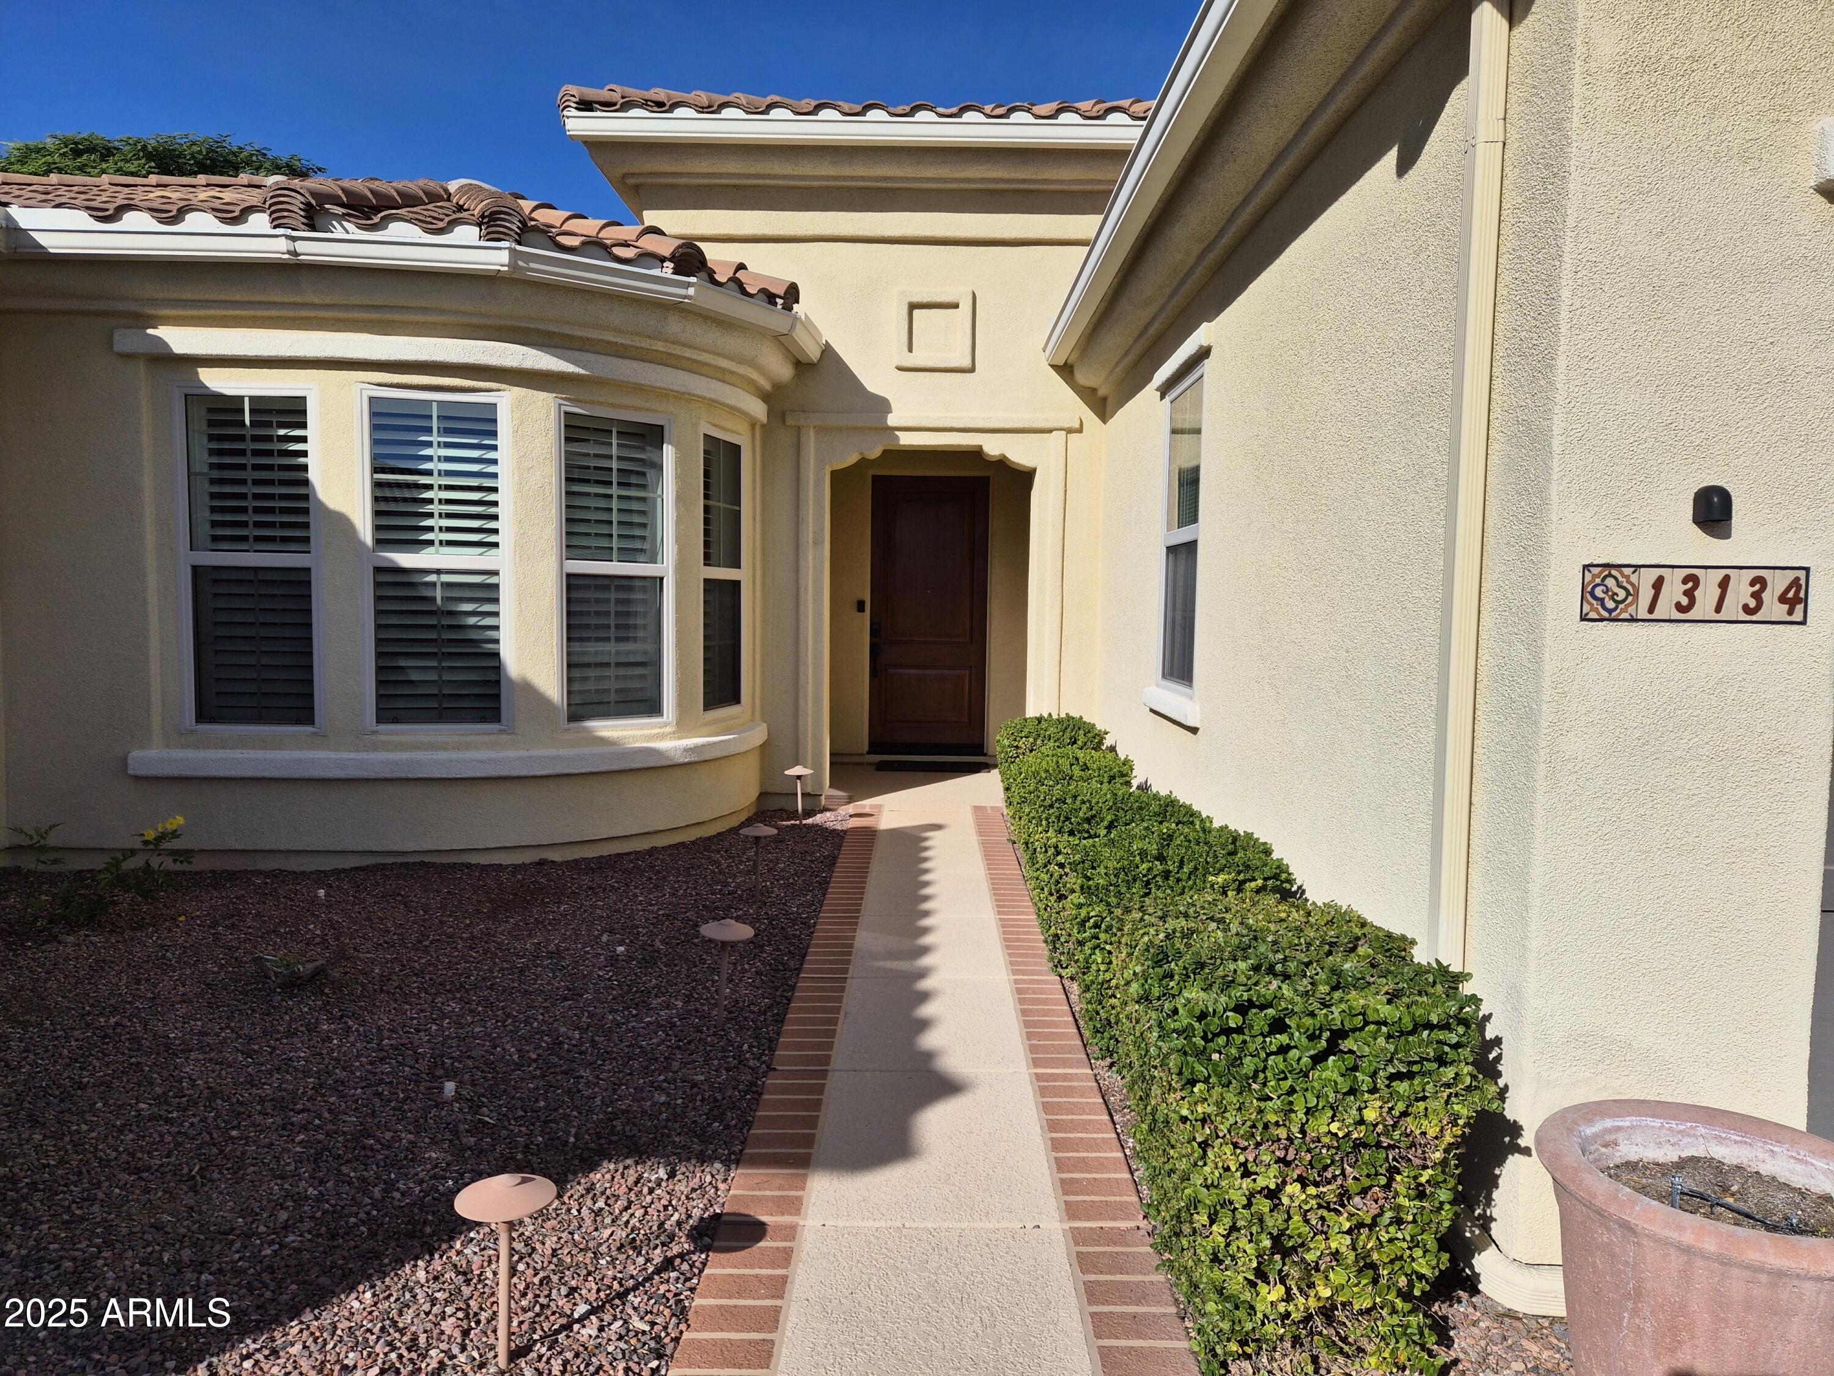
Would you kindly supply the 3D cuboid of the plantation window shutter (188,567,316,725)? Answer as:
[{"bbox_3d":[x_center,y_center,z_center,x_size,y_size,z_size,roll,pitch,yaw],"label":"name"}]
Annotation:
[{"bbox_3d":[-3.507,-0.226,6.452,0.640,0.850,0.060,1,4,-2],"label":"plantation window shutter"}]

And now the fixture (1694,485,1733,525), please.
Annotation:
[{"bbox_3d":[1.564,-0.357,2.373,0.068,0.074,0.050,1,4,0],"label":"fixture"}]

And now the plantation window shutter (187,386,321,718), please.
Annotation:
[{"bbox_3d":[-3.514,-0.668,6.482,0.680,1.760,0.060,1,4,1],"label":"plantation window shutter"}]

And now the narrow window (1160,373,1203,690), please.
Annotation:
[{"bbox_3d":[1.296,-0.725,5.963,0.070,1.480,0.840,1,4,0],"label":"narrow window"}]

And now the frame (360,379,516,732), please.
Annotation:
[{"bbox_3d":[-2.579,-0.660,6.574,0.680,1.760,0.060,0,4,-11],"label":"frame"}]

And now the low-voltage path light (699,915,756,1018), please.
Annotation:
[{"bbox_3d":[-0.678,1.004,4.306,0.194,0.374,0.194,1,4,0],"label":"low-voltage path light"}]

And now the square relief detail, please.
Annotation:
[{"bbox_3d":[0.121,-2.466,8.403,0.536,0.535,0.060,1,4,0],"label":"square relief detail"}]

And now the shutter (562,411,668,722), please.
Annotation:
[{"bbox_3d":[-1.736,-0.677,7.019,0.060,1.722,0.671,5,6,44],"label":"shutter"}]

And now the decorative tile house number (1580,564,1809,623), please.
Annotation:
[{"bbox_3d":[1.617,-0.193,2.530,0.472,0.119,0.015,1,4,0],"label":"decorative tile house number"}]

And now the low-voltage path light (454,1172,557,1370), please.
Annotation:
[{"bbox_3d":[-0.810,1.152,2.397,0.202,0.392,0.202,1,4,0],"label":"low-voltage path light"}]

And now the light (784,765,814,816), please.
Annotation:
[{"bbox_3d":[-0.761,0.683,7.899,0.190,0.365,0.190,1,4,0],"label":"light"}]

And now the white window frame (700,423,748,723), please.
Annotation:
[{"bbox_3d":[-1.258,-0.723,7.919,0.090,1.830,0.750,2,4,13],"label":"white window frame"}]

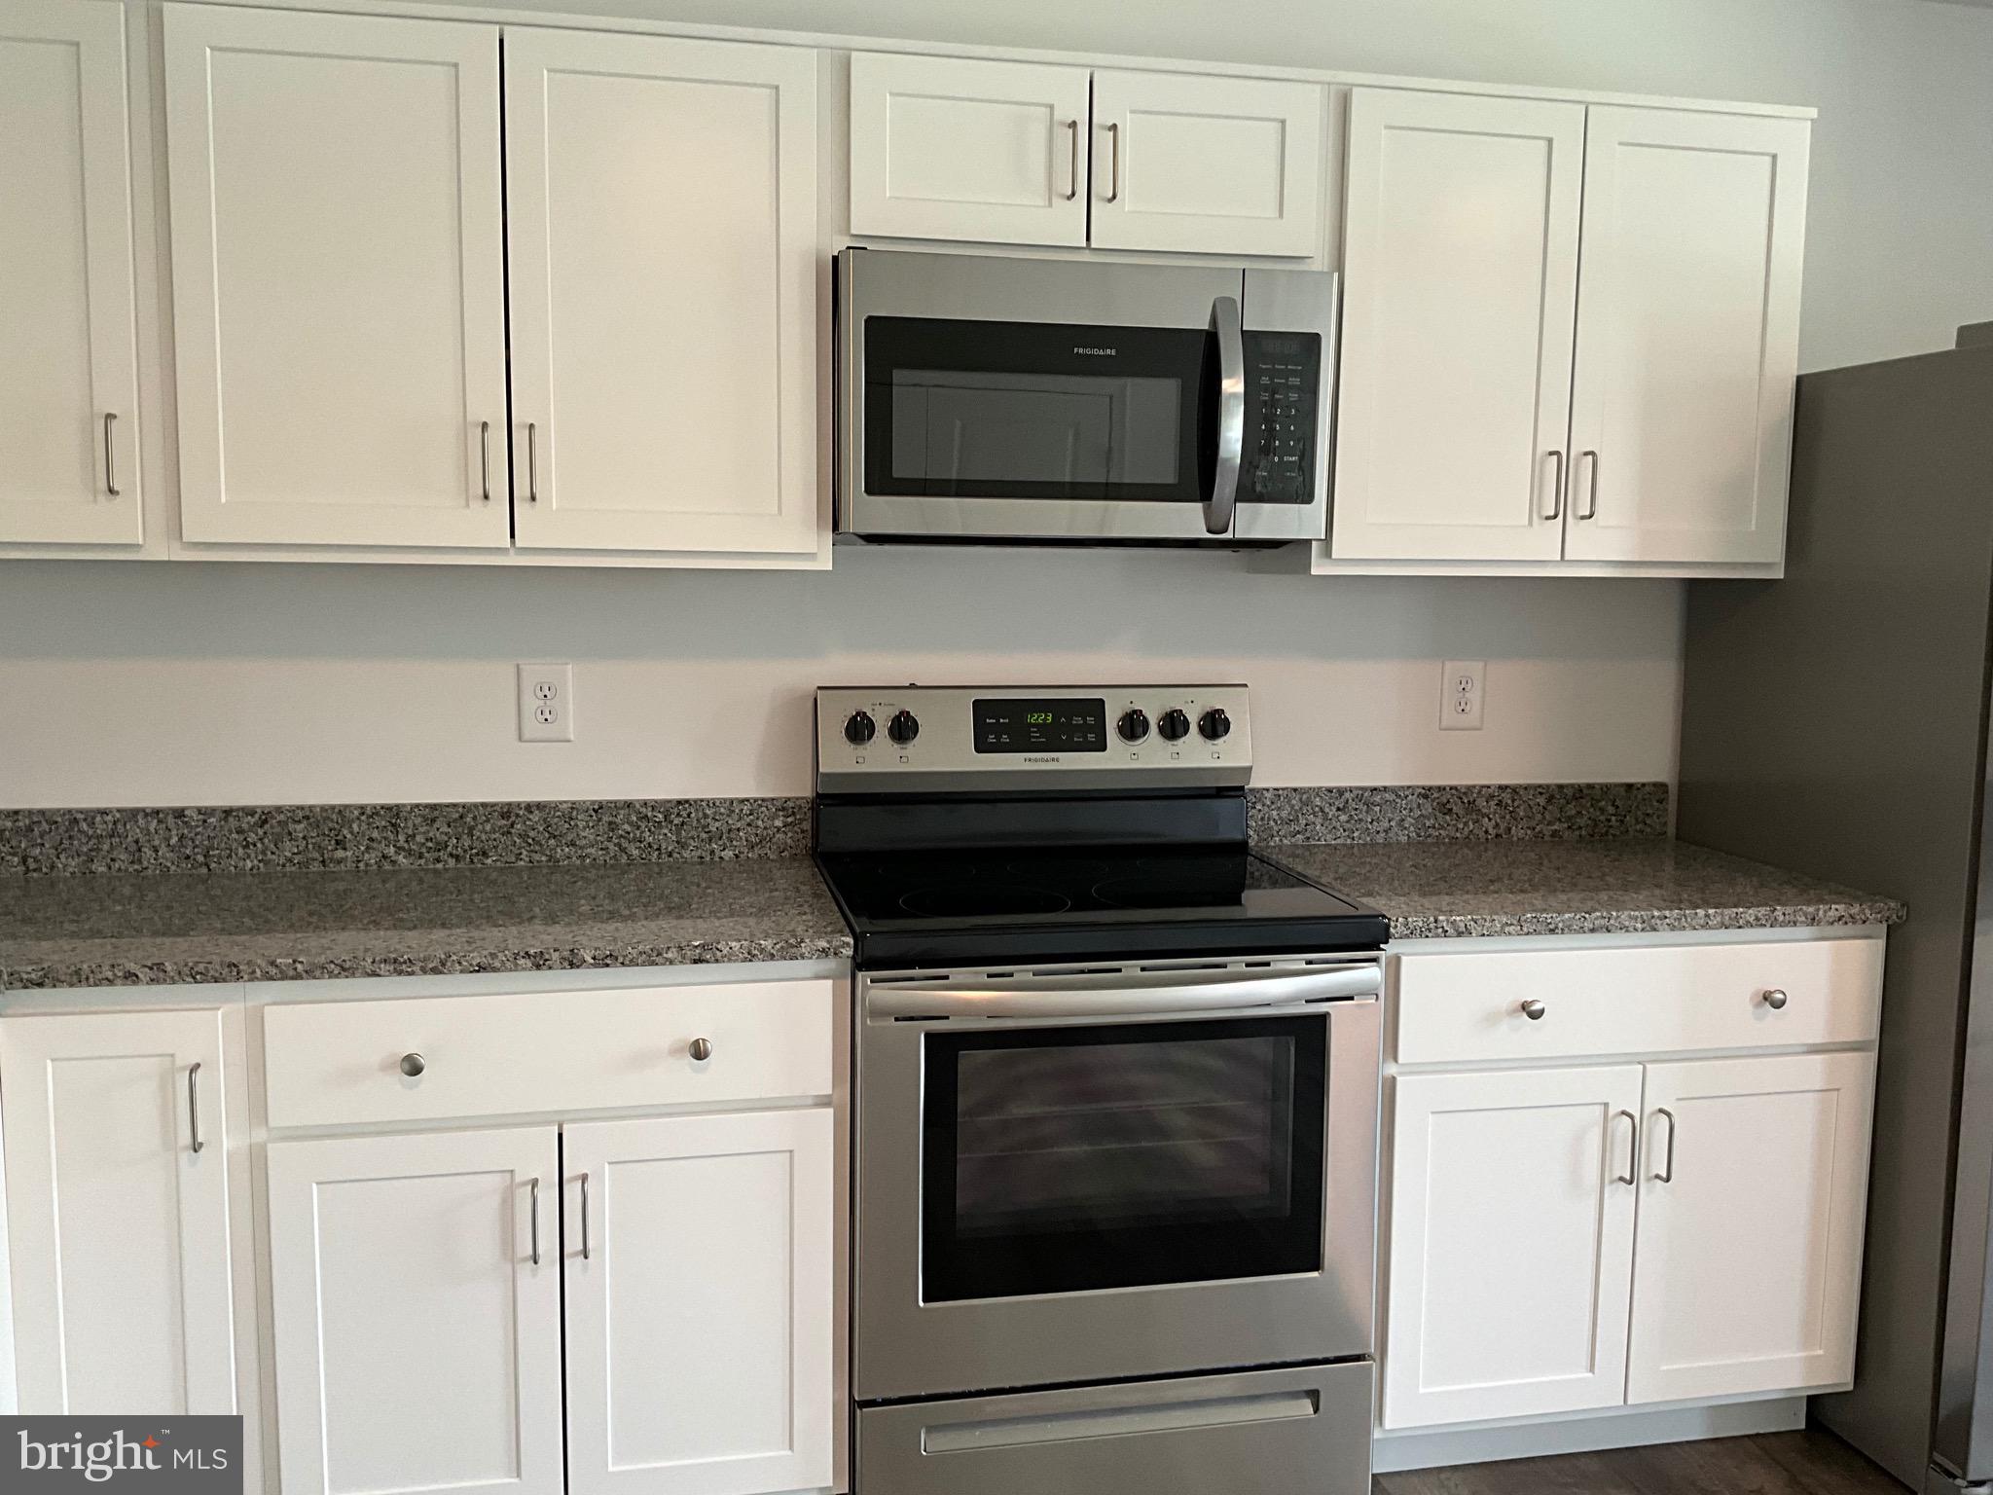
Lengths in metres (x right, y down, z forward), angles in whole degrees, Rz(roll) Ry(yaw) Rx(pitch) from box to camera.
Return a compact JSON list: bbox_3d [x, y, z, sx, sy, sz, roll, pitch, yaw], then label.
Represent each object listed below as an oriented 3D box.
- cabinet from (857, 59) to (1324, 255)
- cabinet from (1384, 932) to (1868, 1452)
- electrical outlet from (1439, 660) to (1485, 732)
[{"bbox_3d":[0.107,-0.893,2.627,0.760,0.296,0.332,-1,7,-12],"label":"cabinet"},{"bbox_3d":[0.904,0.642,2.816,0.836,0.805,0.642,-1,7,-12],"label":"cabinet"},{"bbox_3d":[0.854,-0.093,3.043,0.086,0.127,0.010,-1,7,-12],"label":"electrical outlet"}]

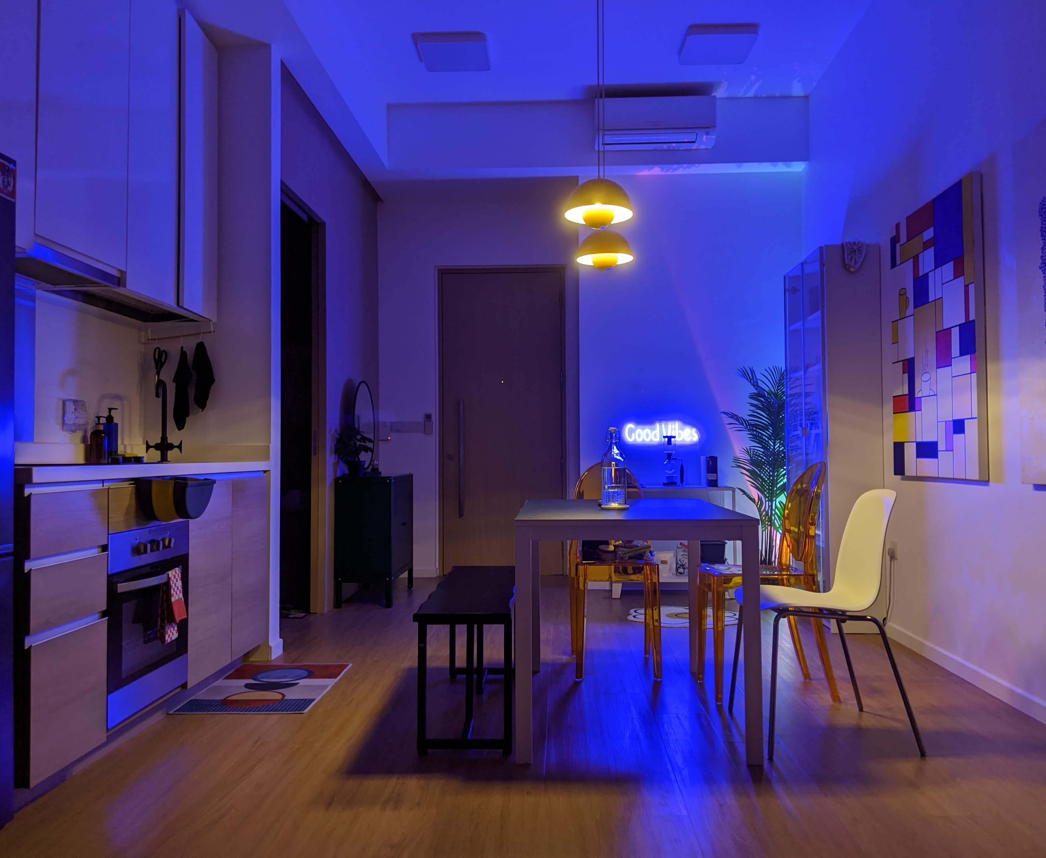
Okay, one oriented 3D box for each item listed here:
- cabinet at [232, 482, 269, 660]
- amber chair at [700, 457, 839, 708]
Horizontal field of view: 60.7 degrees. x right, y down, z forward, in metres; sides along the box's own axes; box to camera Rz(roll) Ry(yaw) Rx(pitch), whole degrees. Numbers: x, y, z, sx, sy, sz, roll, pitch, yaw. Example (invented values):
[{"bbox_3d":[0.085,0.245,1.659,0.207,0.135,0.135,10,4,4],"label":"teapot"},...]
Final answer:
[{"bbox_3d":[-1.469,0.580,3.934,0.550,0.780,0.450,0,-2,3],"label":"cabinet"},{"bbox_3d":[0.965,0.588,3.546,0.505,0.905,0.380,0,-2,-3],"label":"amber chair"}]

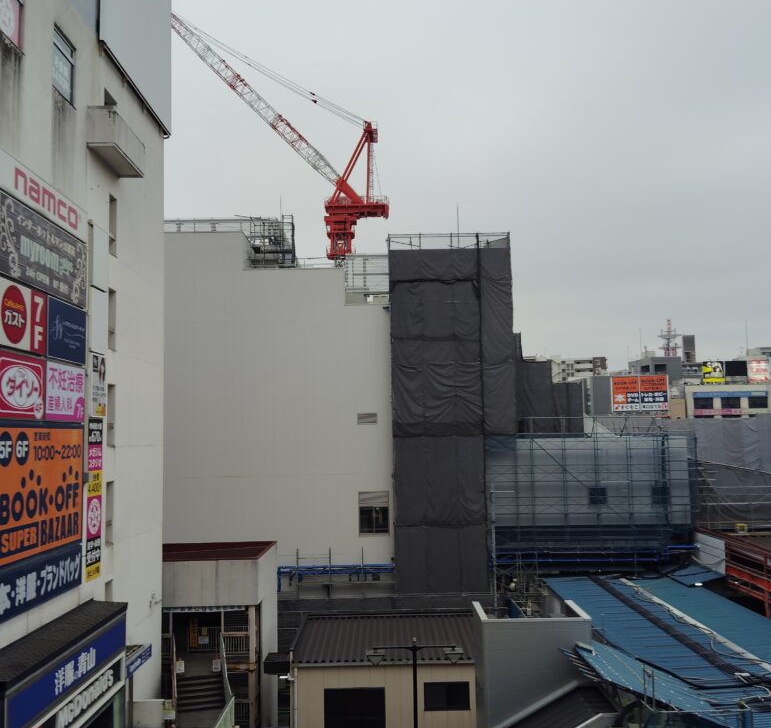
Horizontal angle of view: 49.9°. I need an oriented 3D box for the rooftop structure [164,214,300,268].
[{"bbox_3d":[-9.482,-7.522,50.800,7.771,2.800,3.000,-1,-5,-1],"label":"rooftop structure"}]

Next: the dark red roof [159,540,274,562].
[{"bbox_3d":[-8.084,8.321,36.791,5.900,0.300,5.700,-1,-5,0],"label":"dark red roof"}]

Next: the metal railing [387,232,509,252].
[{"bbox_3d":[3.593,-7.113,48.600,7.059,1.050,1.000,-1,-5,0],"label":"metal railing"}]

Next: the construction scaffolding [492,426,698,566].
[{"bbox_3d":[11.426,7.500,46.800,11.400,7.549,1.600,-1,-5,0],"label":"construction scaffolding"}]

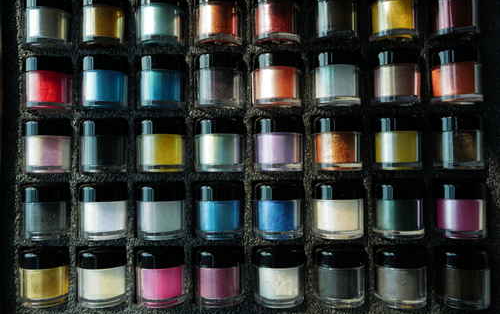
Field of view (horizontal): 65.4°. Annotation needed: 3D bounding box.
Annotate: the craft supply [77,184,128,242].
[{"bbox_3d":[-0.100,0.036,0.268,0.034,0.034,0.037,0,87,2],"label":"craft supply"}]

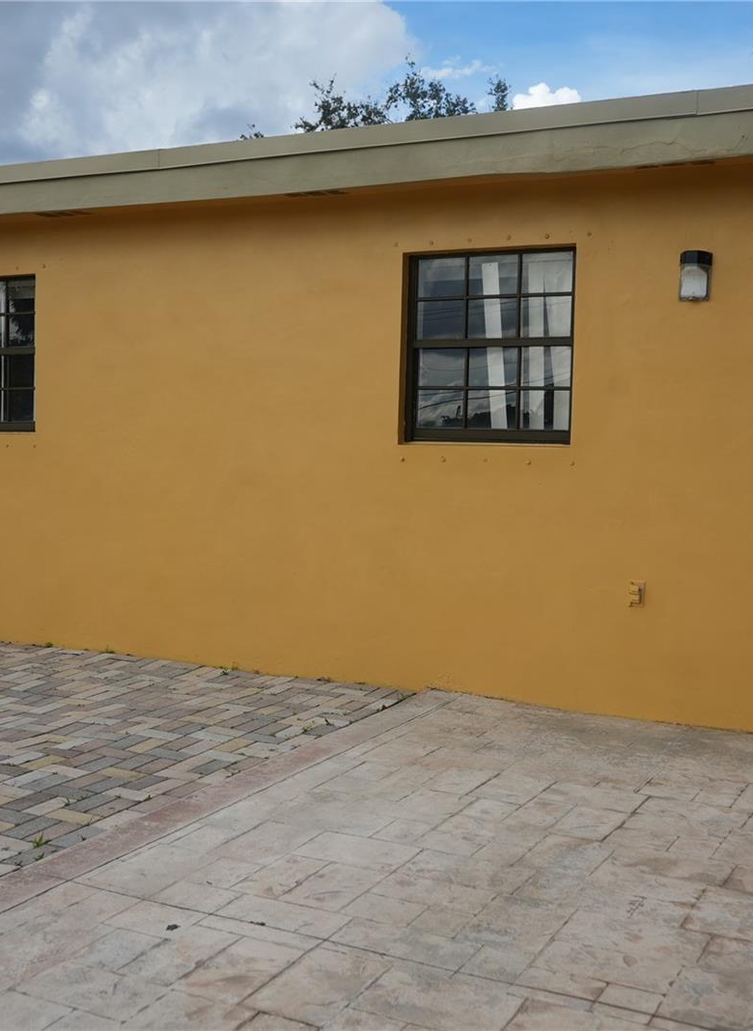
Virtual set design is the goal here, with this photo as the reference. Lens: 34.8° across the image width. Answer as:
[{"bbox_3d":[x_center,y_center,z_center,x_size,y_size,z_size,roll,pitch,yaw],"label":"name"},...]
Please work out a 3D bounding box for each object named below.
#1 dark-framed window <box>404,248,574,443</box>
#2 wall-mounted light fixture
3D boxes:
[{"bbox_3d":[0.596,-0.858,6.206,0.930,0.985,0.090,3,3,26],"label":"dark-framed window"},{"bbox_3d":[1.482,-1.115,5.594,0.138,0.222,0.100,3,3,26],"label":"wall-mounted light fixture"}]

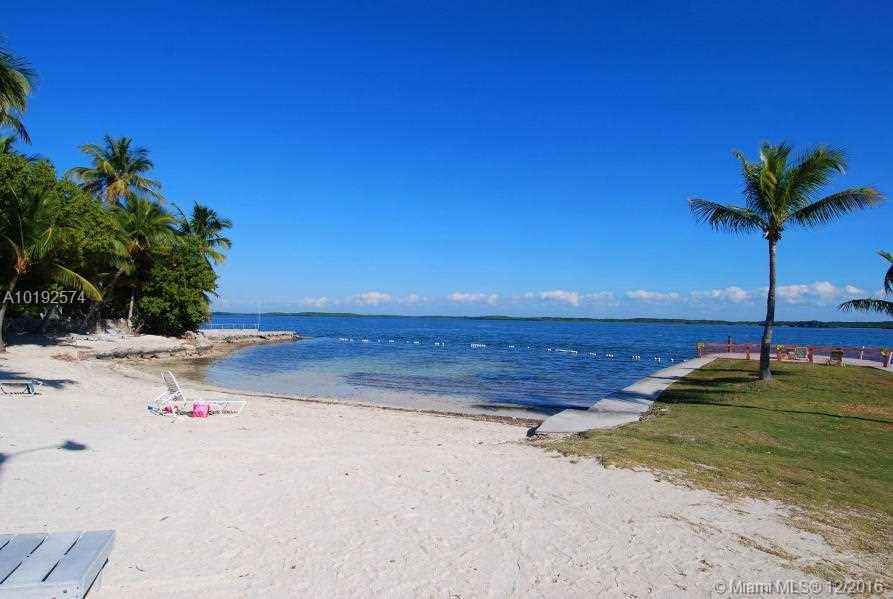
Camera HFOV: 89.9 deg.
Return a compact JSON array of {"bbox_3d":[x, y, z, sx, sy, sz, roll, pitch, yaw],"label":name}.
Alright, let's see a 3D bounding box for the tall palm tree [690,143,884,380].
[{"bbox_3d":[13.280,-1.529,18.000,6.400,9.500,5.800,-1,-3,36],"label":"tall palm tree"}]

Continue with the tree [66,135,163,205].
[{"bbox_3d":[-27.132,-5.542,37.000,6.400,16.000,6.200,3,-3,-36],"label":"tree"}]

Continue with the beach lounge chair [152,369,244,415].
[{"bbox_3d":[-5.488,2.113,10.000,1.750,0.880,0.650,6,-4,-29],"label":"beach lounge chair"}]

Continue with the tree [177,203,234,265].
[{"bbox_3d":[-22.911,-3.099,42.000,5.400,12.000,5.200,2,-3,-29],"label":"tree"}]

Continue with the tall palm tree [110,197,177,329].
[{"bbox_3d":[-24.628,-2.817,36.000,5.300,10.800,5.200,3,-3,-34],"label":"tall palm tree"}]

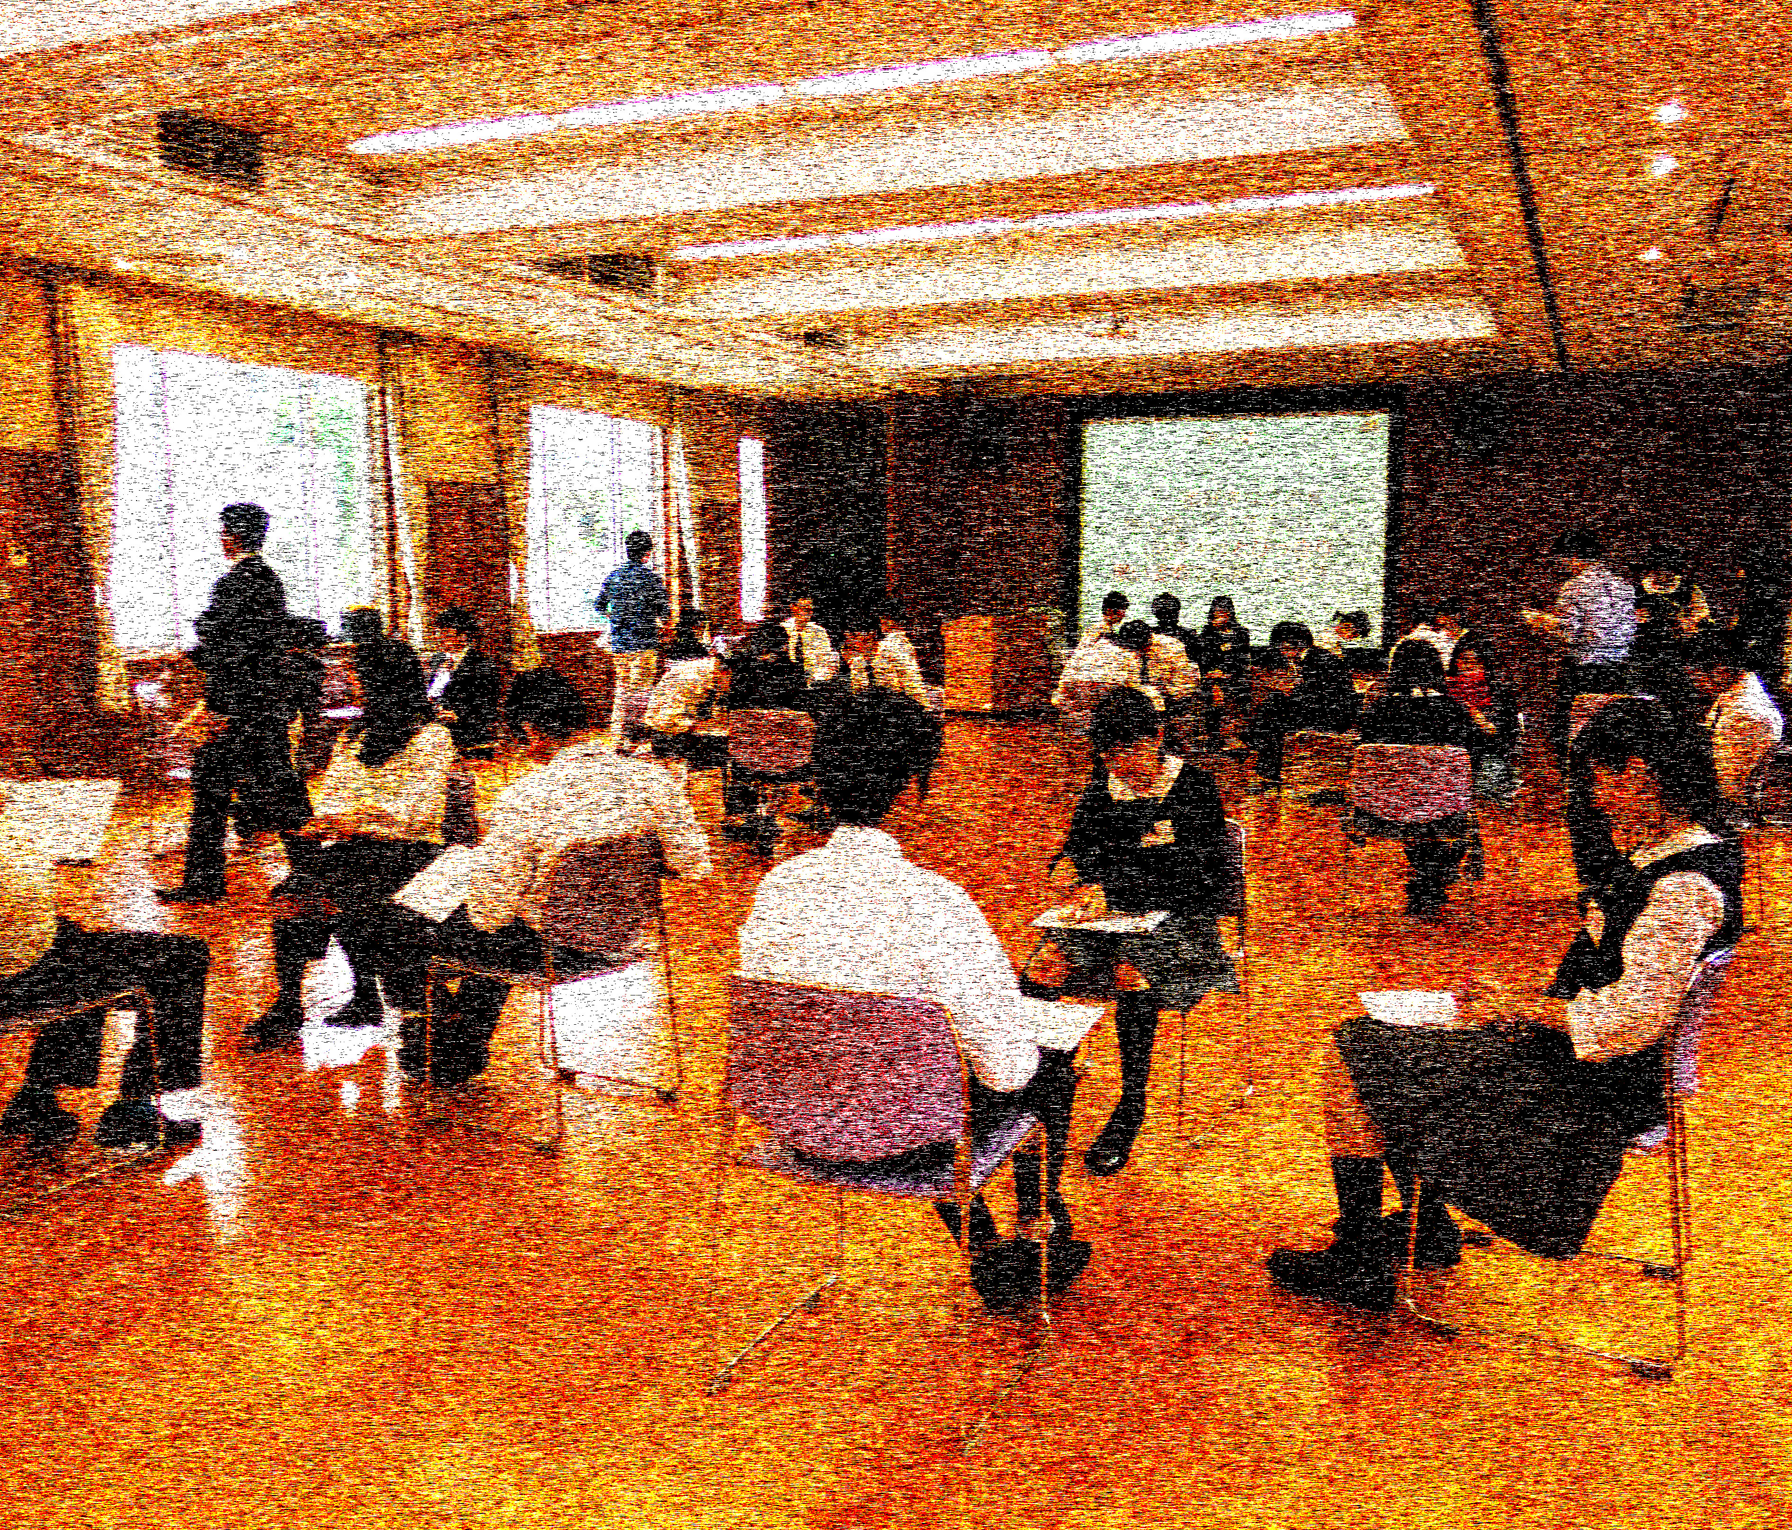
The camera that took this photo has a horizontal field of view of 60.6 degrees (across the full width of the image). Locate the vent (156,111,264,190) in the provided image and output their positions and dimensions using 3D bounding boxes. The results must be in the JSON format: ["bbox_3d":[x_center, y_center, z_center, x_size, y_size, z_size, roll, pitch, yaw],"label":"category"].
[{"bbox_3d":[-3.369,-3.041,7.540,0.050,0.275,0.590,4,8,25],"label":"vent"}]

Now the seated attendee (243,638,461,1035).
[{"bbox_3d":[-1.792,0.213,5.024,0.760,1.220,0.500,-6,10,-41],"label":"seated attendee"}]

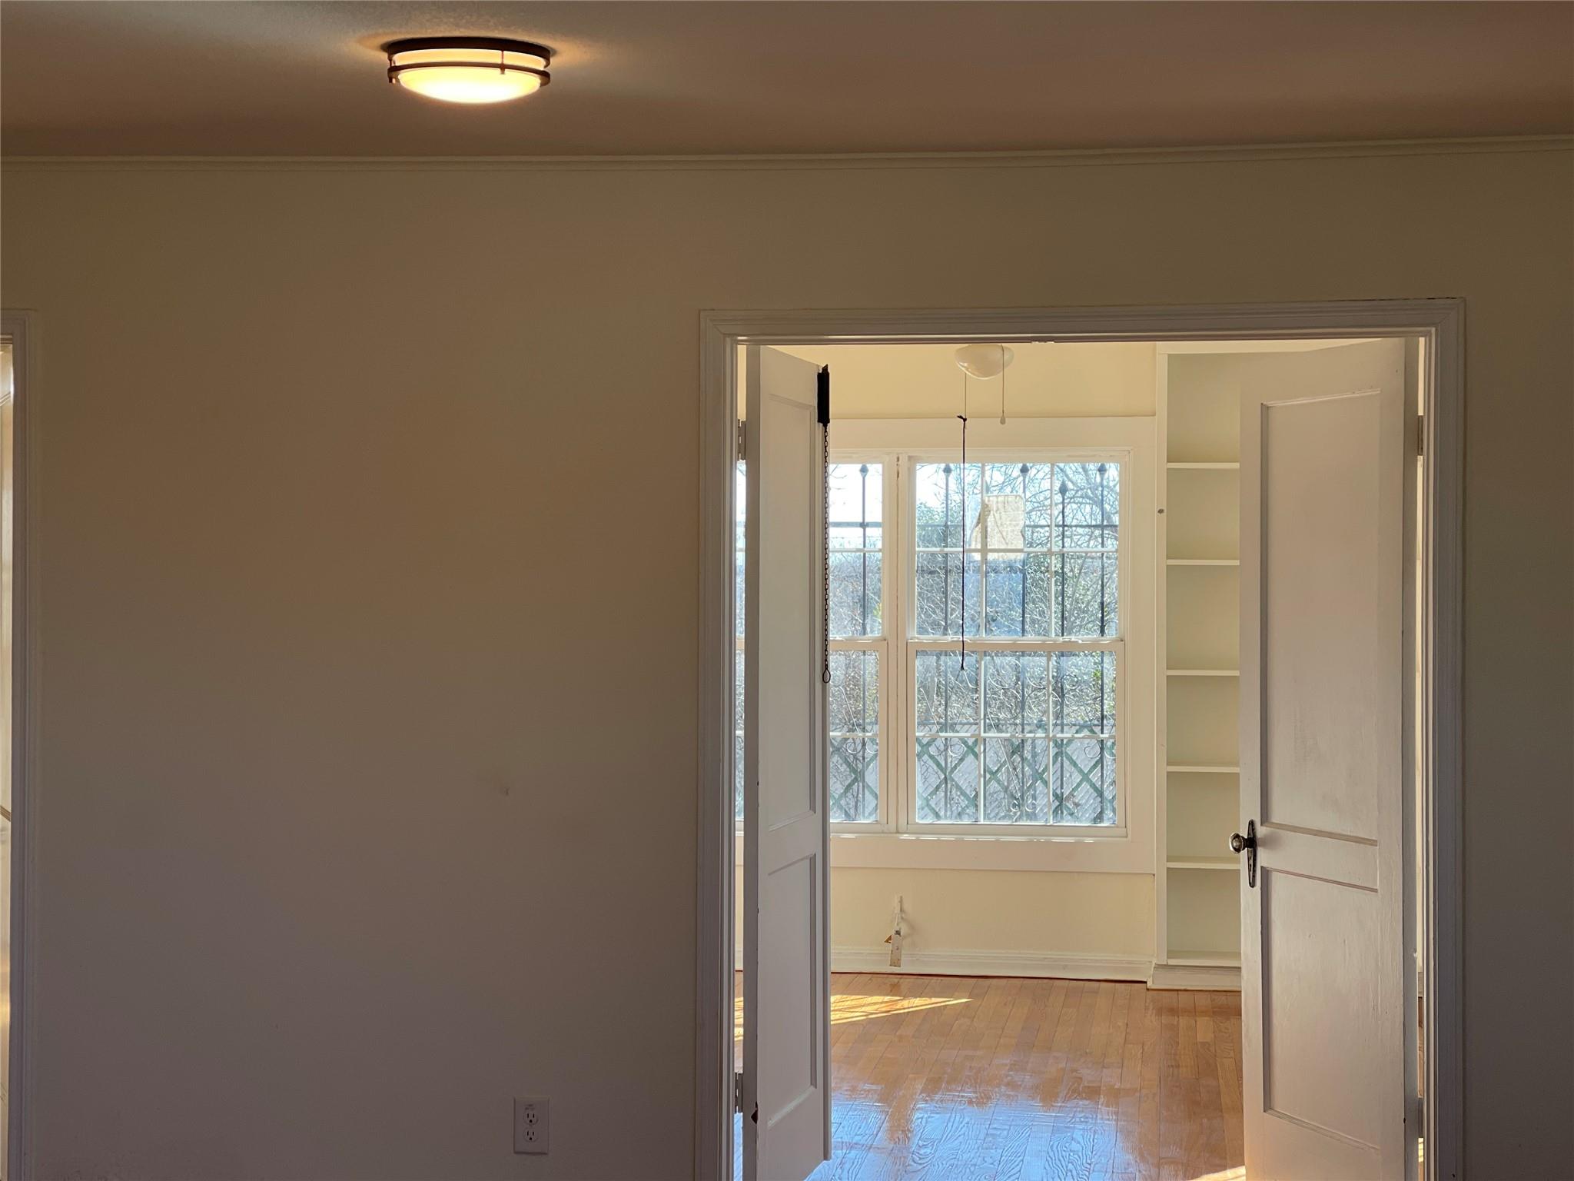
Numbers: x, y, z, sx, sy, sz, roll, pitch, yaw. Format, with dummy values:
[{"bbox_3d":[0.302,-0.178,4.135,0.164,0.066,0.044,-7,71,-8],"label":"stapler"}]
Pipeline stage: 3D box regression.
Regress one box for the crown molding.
[{"bbox_3d":[-0.062,-0.972,6.556,3.700,0.036,0.030,0,0,7],"label":"crown molding"}]

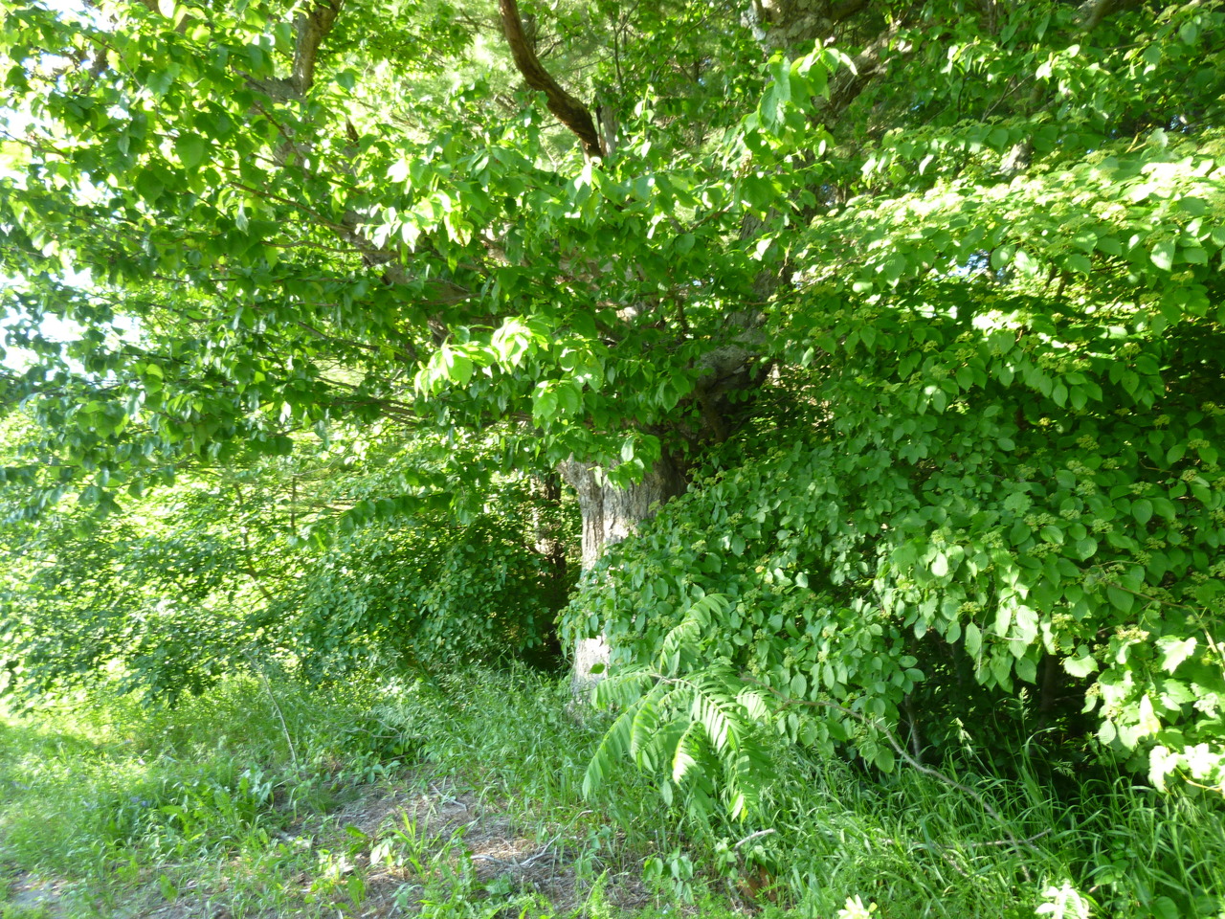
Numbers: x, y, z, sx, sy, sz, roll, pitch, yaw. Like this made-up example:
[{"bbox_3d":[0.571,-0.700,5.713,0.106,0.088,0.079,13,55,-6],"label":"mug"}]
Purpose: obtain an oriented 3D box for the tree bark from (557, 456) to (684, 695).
[{"bbox_3d":[0.073,0.720,5.400,0.750,1.500,0.720,0,1,0],"label":"tree bark"}]

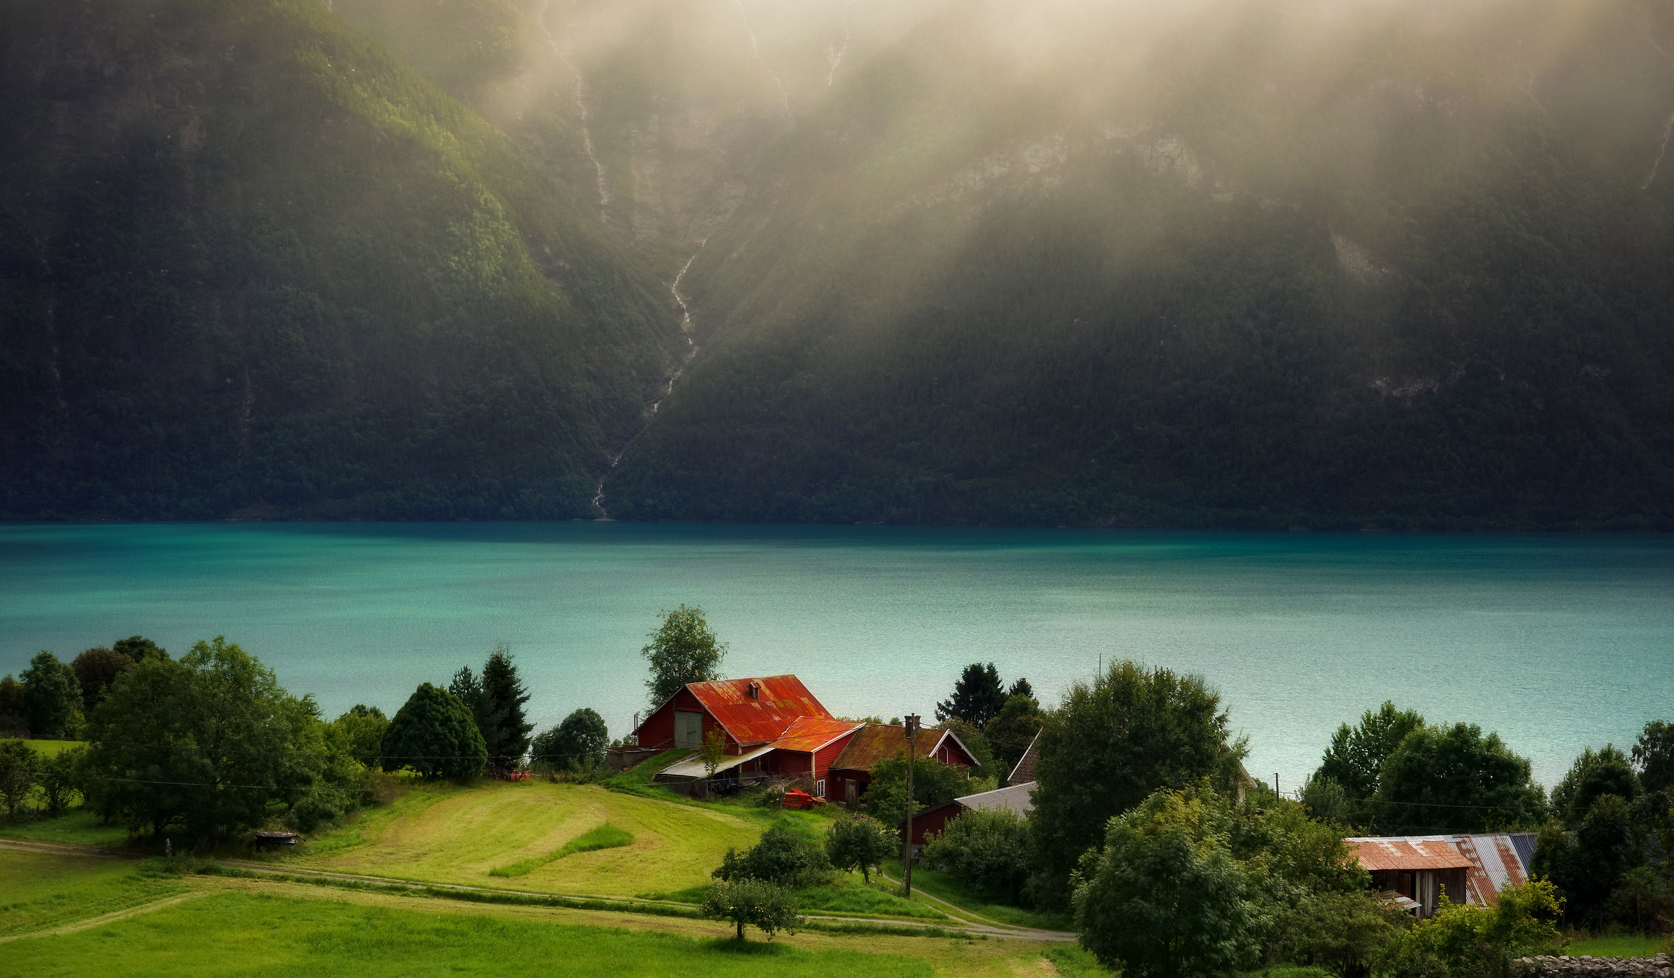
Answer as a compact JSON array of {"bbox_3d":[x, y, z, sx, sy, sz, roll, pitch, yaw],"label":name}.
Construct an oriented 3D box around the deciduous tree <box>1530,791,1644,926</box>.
[{"bbox_3d":[34.517,17.100,145.000,5.158,6.360,4.900,0,2,0],"label":"deciduous tree"}]

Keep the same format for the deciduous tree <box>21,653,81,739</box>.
[{"bbox_3d":[-61.651,16.215,248.000,4.616,6.978,4.385,0,2,0],"label":"deciduous tree"}]

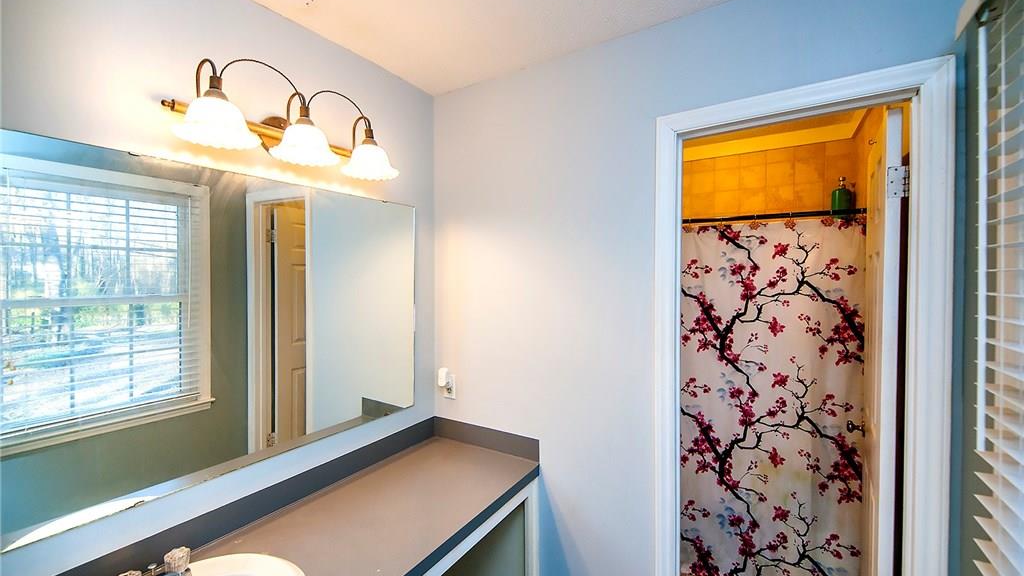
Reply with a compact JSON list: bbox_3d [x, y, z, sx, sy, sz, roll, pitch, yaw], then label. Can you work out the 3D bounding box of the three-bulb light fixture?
[{"bbox_3d":[-0.661,-0.507,1.288,0.250,0.240,0.670,0,1,32],"label":"three-bulb light fixture"}]

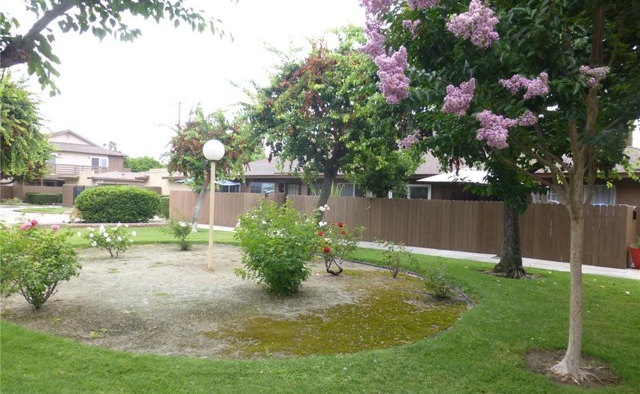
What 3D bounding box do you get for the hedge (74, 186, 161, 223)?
[{"bbox_3d":[-10.269,0.355,22.500,4.200,1.876,3.200,2,2,40],"label":"hedge"}]

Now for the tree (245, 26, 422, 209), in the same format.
[{"bbox_3d":[0.402,-1.815,13.200,5.300,6.575,5.000,1,1,2],"label":"tree"}]

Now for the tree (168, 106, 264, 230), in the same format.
[{"bbox_3d":[-4.090,-1.056,17.200,3.700,4.826,3.600,0,1,-13],"label":"tree"}]

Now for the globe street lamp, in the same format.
[{"bbox_3d":[-2.363,0.166,9.800,0.480,2.871,0.480,0,1,-14],"label":"globe street lamp"}]

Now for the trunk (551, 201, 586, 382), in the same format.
[{"bbox_3d":[2.530,0.938,4.500,0.330,1.785,0.330,1,2,29],"label":"trunk"}]

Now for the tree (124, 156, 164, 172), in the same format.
[{"bbox_3d":[-23.462,-2.698,60.000,6.500,5.693,6.200,0,1,-21],"label":"tree"}]

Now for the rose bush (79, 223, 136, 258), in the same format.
[{"bbox_3d":[-5.460,1.118,11.400,1.450,0.874,1.200,0,1,-26],"label":"rose bush"}]

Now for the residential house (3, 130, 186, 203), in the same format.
[{"bbox_3d":[-23.073,-3.093,45.000,9.500,7.505,14.000,2,2,36],"label":"residential house"}]

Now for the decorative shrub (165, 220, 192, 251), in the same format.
[{"bbox_3d":[-4.036,1.088,12.700,0.800,0.887,0.750,0,1,-18],"label":"decorative shrub"}]

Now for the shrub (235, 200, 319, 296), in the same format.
[{"bbox_3d":[-0.775,0.881,7.900,1.480,1.674,1.400,1,1,-6],"label":"shrub"}]

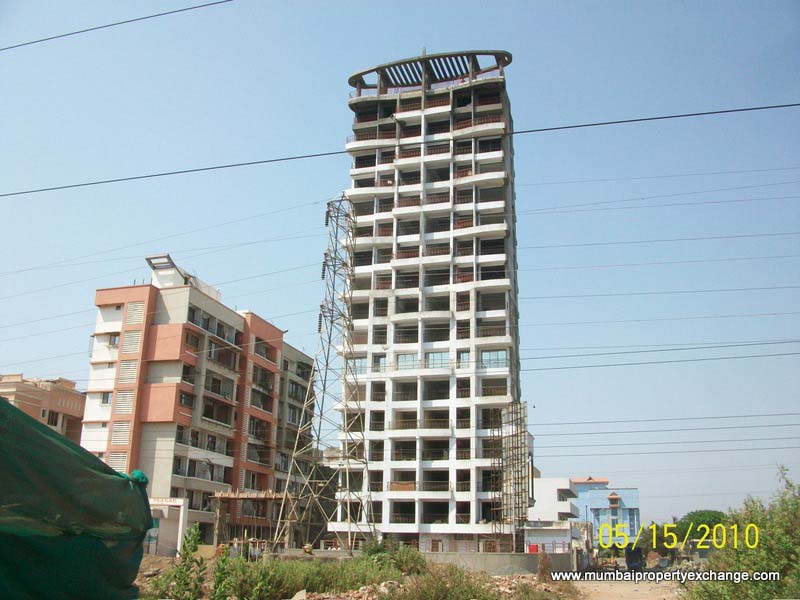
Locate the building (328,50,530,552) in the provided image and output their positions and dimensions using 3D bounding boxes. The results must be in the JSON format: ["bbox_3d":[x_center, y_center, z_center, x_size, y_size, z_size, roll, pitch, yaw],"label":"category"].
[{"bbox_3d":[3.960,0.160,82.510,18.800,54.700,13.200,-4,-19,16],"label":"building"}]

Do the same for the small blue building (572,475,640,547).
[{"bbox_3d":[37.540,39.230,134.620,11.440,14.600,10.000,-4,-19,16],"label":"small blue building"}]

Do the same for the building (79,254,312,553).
[{"bbox_3d":[-21.020,14.340,85.320,11.700,28.700,32.400,-4,-19,15],"label":"building"}]

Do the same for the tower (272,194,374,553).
[{"bbox_3d":[-4.410,4.230,51.040,5.100,25.700,5.100,-4,-19,16],"label":"tower"}]

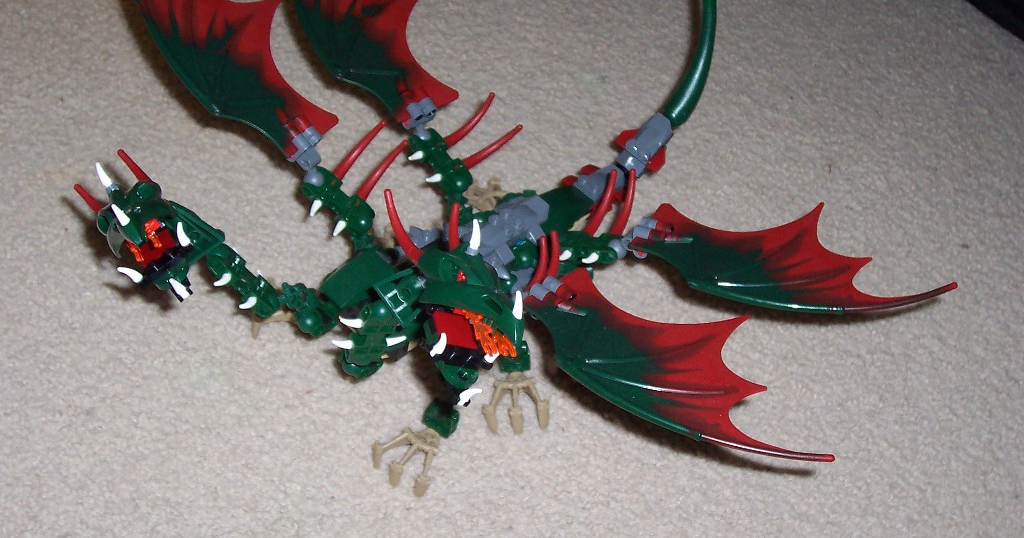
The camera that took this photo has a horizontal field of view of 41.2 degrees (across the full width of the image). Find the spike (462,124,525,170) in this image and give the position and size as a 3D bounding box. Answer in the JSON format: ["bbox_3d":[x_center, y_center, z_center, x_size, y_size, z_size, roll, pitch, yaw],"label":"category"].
[{"bbox_3d":[-0.009,-0.060,0.668,0.009,0.039,0.006,54,10,-4],"label":"spike"}]

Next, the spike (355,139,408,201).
[{"bbox_3d":[-0.063,-0.048,0.668,0.005,0.009,0.038,39,85,26],"label":"spike"}]

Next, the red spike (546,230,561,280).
[{"bbox_3d":[0.018,-0.005,0.598,0.009,0.038,0.005,-35,59,-30],"label":"red spike"}]

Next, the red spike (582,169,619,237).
[{"bbox_3d":[0.044,-0.032,0.651,0.005,0.039,0.009,39,40,26],"label":"red spike"}]

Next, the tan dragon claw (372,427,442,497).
[{"bbox_3d":[-0.049,0.089,0.651,0.032,0.018,0.029,31,53,13],"label":"tan dragon claw"}]

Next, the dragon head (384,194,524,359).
[{"bbox_3d":[-0.022,0.005,0.522,0.038,0.055,0.068,11,8,-41],"label":"dragon head"}]

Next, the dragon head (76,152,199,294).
[{"bbox_3d":[-0.162,-0.018,0.584,0.038,0.070,0.056,-37,103,-4],"label":"dragon head"}]

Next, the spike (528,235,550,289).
[{"bbox_3d":[0.012,-0.002,0.622,0.009,0.037,0.006,13,22,-2],"label":"spike"}]

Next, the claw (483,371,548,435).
[{"bbox_3d":[0.002,0.065,0.657,0.032,0.017,0.028,3,41,-13],"label":"claw"}]

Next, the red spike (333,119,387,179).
[{"bbox_3d":[-0.073,-0.057,0.655,0.009,0.040,0.006,42,7,-8],"label":"red spike"}]

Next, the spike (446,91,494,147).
[{"bbox_3d":[-0.022,-0.078,0.719,0.038,0.005,0.009,-48,109,-8],"label":"spike"}]

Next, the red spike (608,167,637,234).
[{"bbox_3d":[0.056,-0.032,0.672,0.009,0.038,0.006,16,16,3],"label":"red spike"}]

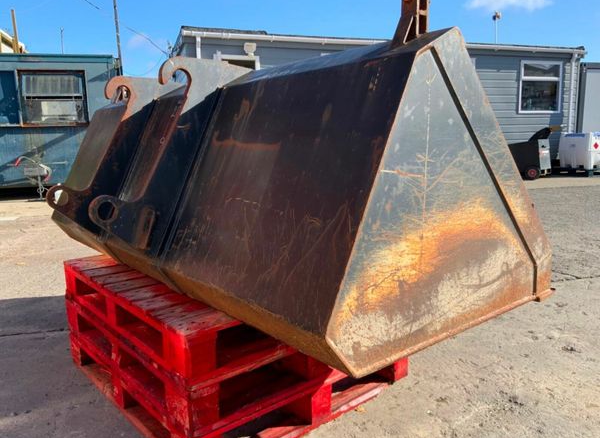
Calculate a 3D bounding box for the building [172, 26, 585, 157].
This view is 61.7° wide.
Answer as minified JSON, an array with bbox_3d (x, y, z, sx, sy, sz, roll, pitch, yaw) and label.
[{"bbox_3d":[1.849,-2.595,12.081,9.396,2.817,3.100,-5,10,-19],"label":"building"}]

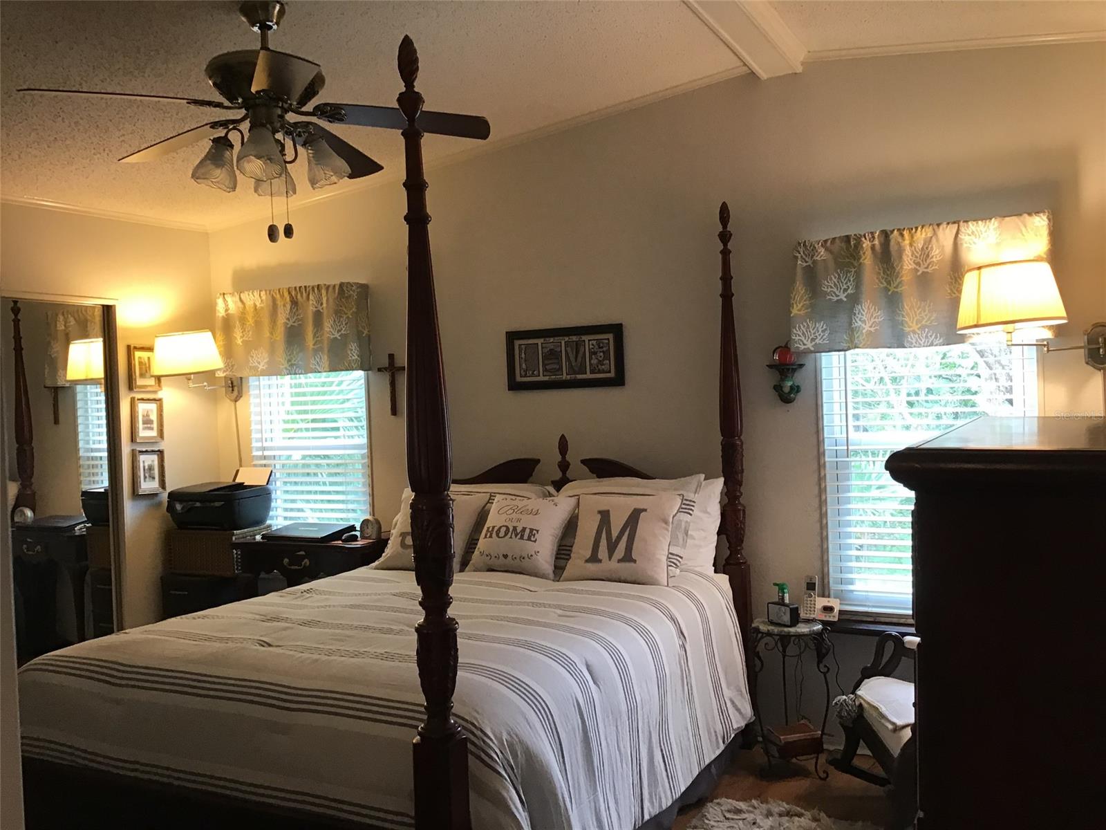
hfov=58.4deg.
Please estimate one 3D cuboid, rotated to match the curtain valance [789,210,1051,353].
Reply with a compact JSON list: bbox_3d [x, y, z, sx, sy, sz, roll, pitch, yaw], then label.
[{"bbox_3d":[1.305,-0.461,3.580,0.891,0.424,0.099,-2,1,28],"label":"curtain valance"}]

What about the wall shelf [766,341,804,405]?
[{"bbox_3d":[0.901,-0.161,3.828,0.138,0.232,0.100,-2,1,27],"label":"wall shelf"}]

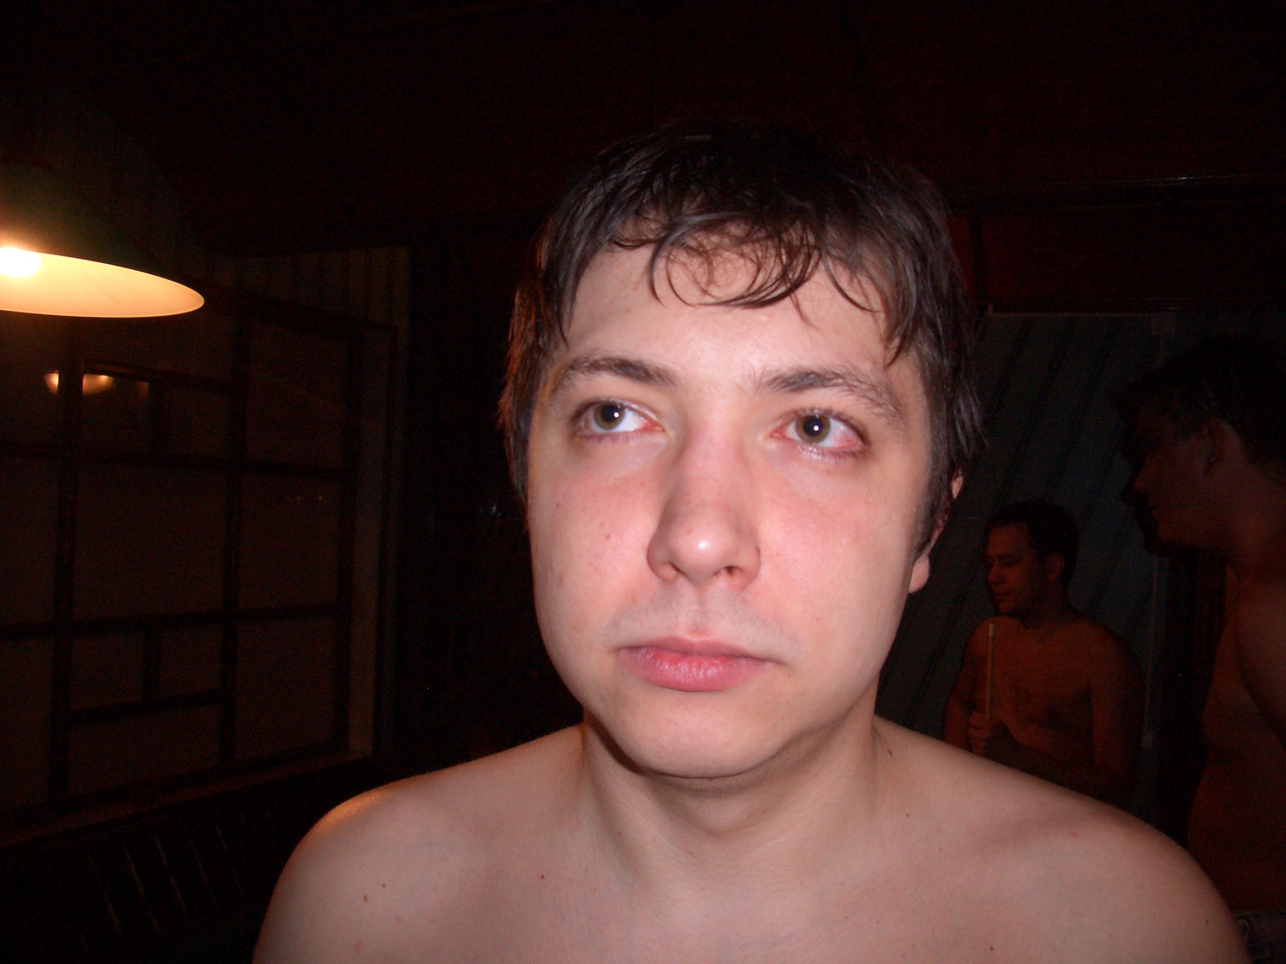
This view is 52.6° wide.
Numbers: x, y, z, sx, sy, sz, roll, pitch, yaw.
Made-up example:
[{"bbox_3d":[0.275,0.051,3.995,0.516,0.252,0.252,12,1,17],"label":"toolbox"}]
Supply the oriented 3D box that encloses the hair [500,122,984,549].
[{"bbox_3d":[0.041,-0.046,0.492,0.176,0.180,0.200,4,-1,8],"label":"hair"}]

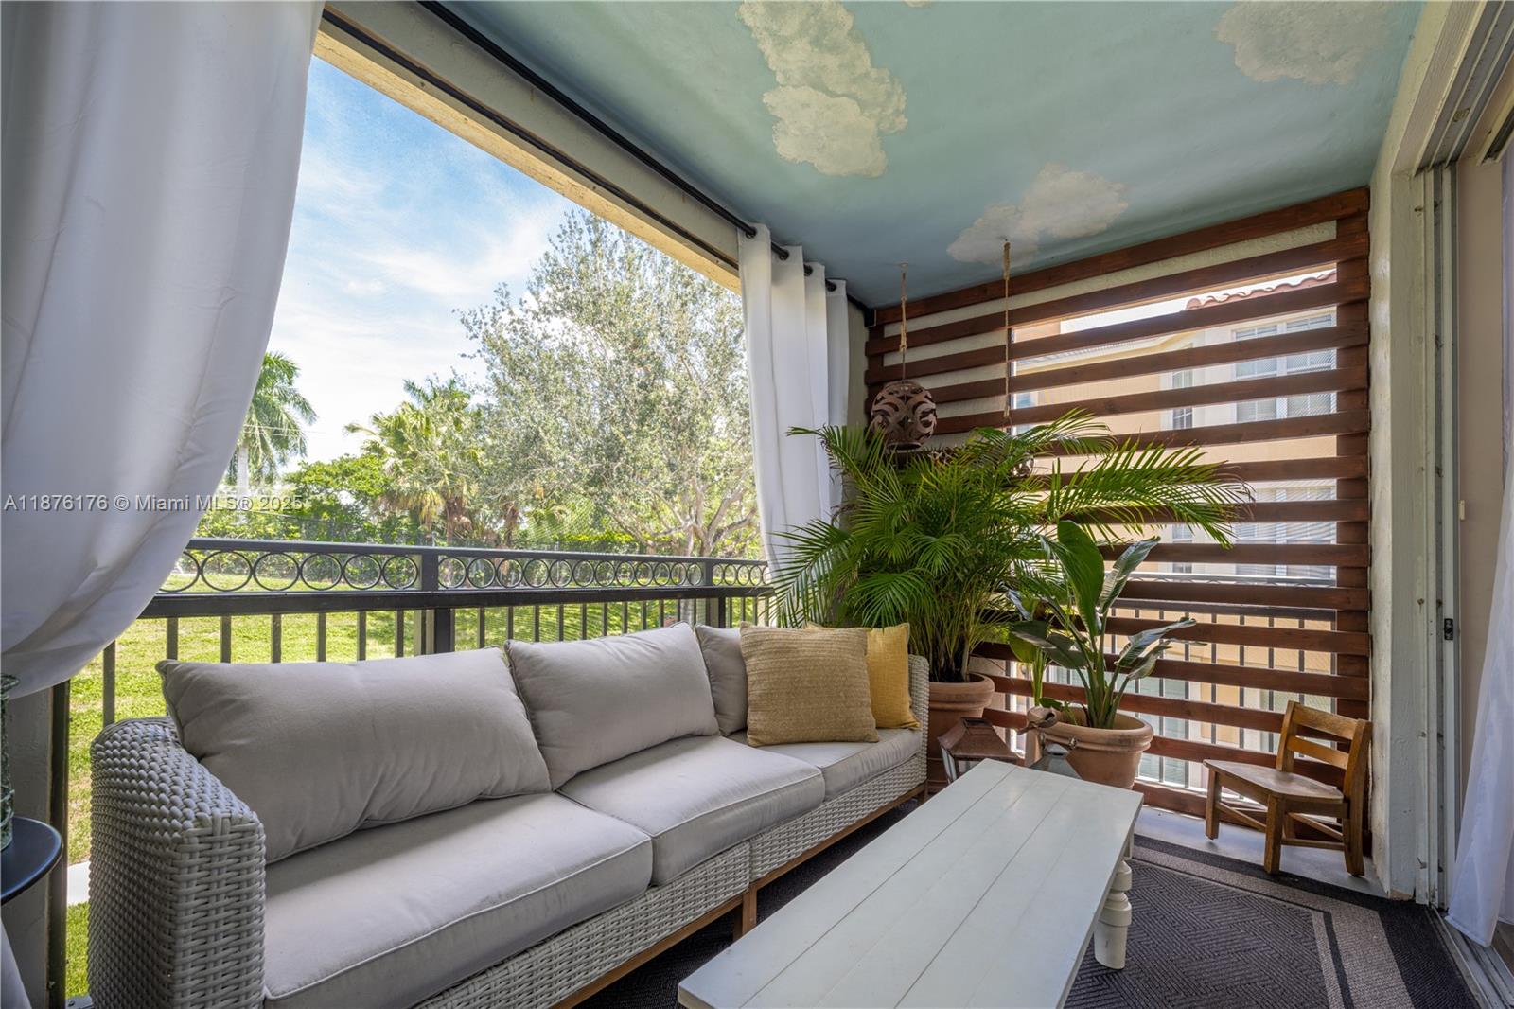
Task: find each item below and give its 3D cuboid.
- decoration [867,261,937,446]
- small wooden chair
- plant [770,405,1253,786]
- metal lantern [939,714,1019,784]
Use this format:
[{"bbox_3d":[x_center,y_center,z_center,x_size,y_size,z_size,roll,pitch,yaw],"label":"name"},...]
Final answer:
[{"bbox_3d":[0.825,-0.825,3.310,0.375,1.060,0.375,0,-3,14],"label":"decoration"},{"bbox_3d":[2.120,1.112,2.366,0.410,0.570,0.325,1,-3,-3],"label":"small wooden chair"},{"bbox_3d":[1.110,0.500,2.820,1.820,1.840,1.150,0,-3,18],"label":"plant"},{"bbox_3d":[0.935,1.130,2.500,0.265,0.430,0.260,1,-3,-3],"label":"metal lantern"}]

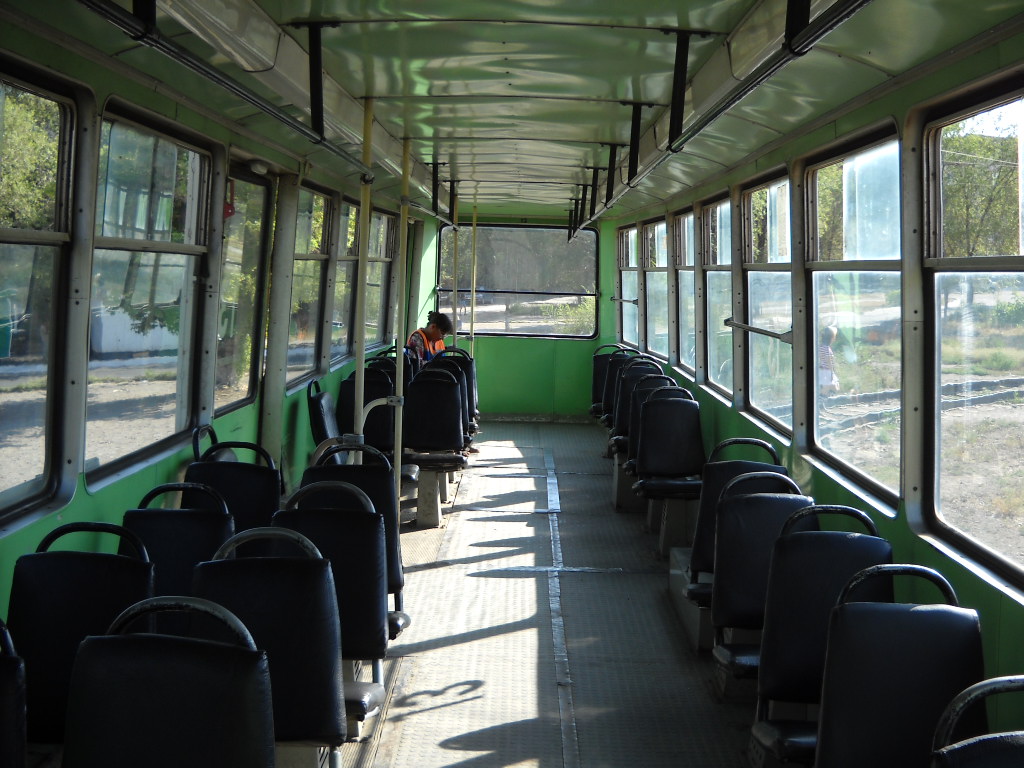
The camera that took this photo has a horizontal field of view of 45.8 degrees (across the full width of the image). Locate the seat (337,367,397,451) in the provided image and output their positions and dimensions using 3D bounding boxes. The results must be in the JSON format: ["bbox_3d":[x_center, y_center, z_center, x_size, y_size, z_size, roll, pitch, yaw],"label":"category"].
[{"bbox_3d":[-0.925,0.201,7.553,0.420,0.570,0.480,2,5,1],"label":"seat"}]

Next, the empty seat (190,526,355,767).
[{"bbox_3d":[-0.619,0.662,2.825,0.420,0.570,0.480,2,5,1],"label":"empty seat"}]

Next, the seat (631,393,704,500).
[{"bbox_3d":[0.939,0.363,7.020,0.427,0.670,0.513,2,5,0],"label":"seat"}]

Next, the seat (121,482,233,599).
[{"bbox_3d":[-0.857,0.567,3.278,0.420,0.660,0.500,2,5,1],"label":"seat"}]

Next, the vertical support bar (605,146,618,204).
[{"bbox_3d":[0.507,-1.067,6.193,0.033,0.299,0.030,5,5,1],"label":"vertical support bar"}]

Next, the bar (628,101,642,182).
[{"bbox_3d":[0.471,-0.923,4.641,0.033,0.293,0.030,3,5,1],"label":"bar"}]

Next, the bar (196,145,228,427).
[{"bbox_3d":[-1.218,-0.391,4.939,0.070,1.139,0.130,4,5,0],"label":"bar"}]

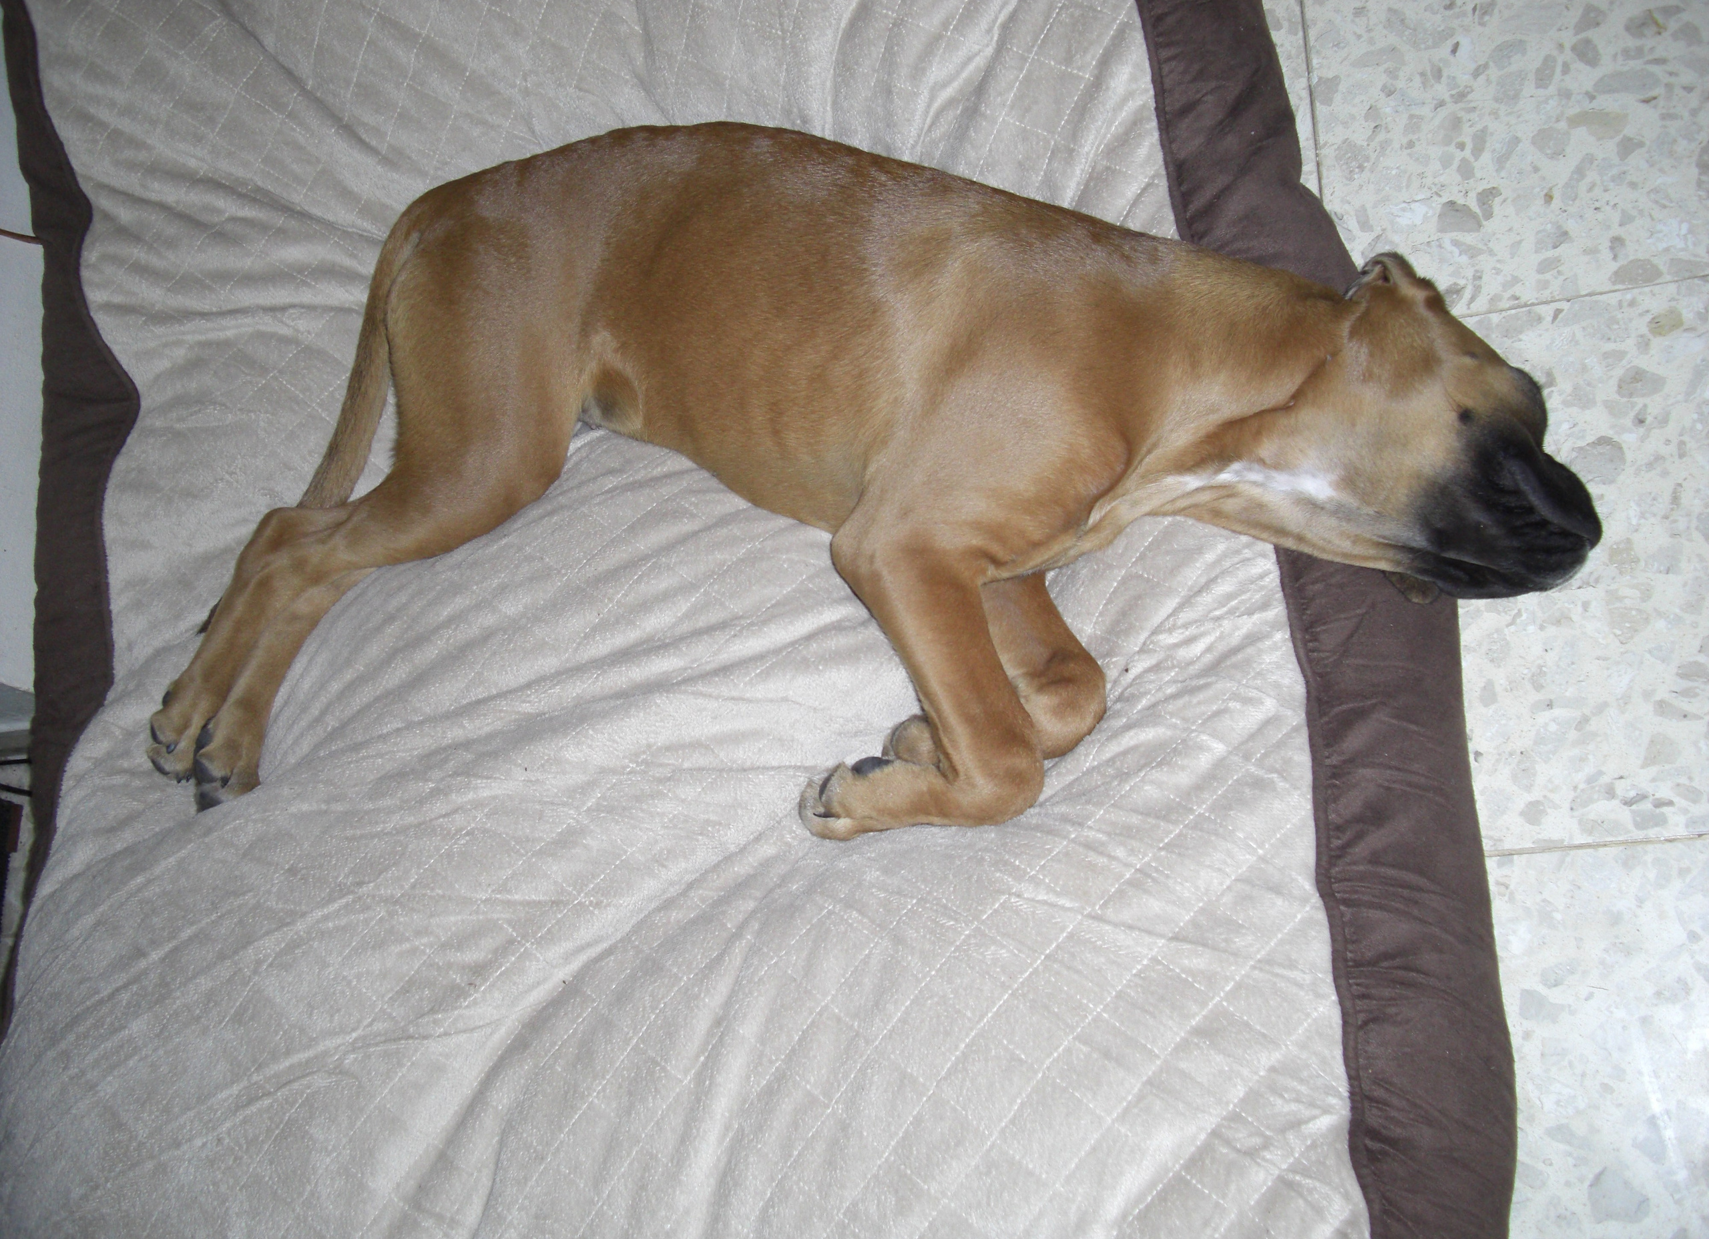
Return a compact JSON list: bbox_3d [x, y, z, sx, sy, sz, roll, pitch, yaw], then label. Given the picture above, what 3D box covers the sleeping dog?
[{"bbox_3d":[-0.024,-0.092,1.171,0.948,0.180,0.499,4,76,15],"label":"sleeping dog"}]

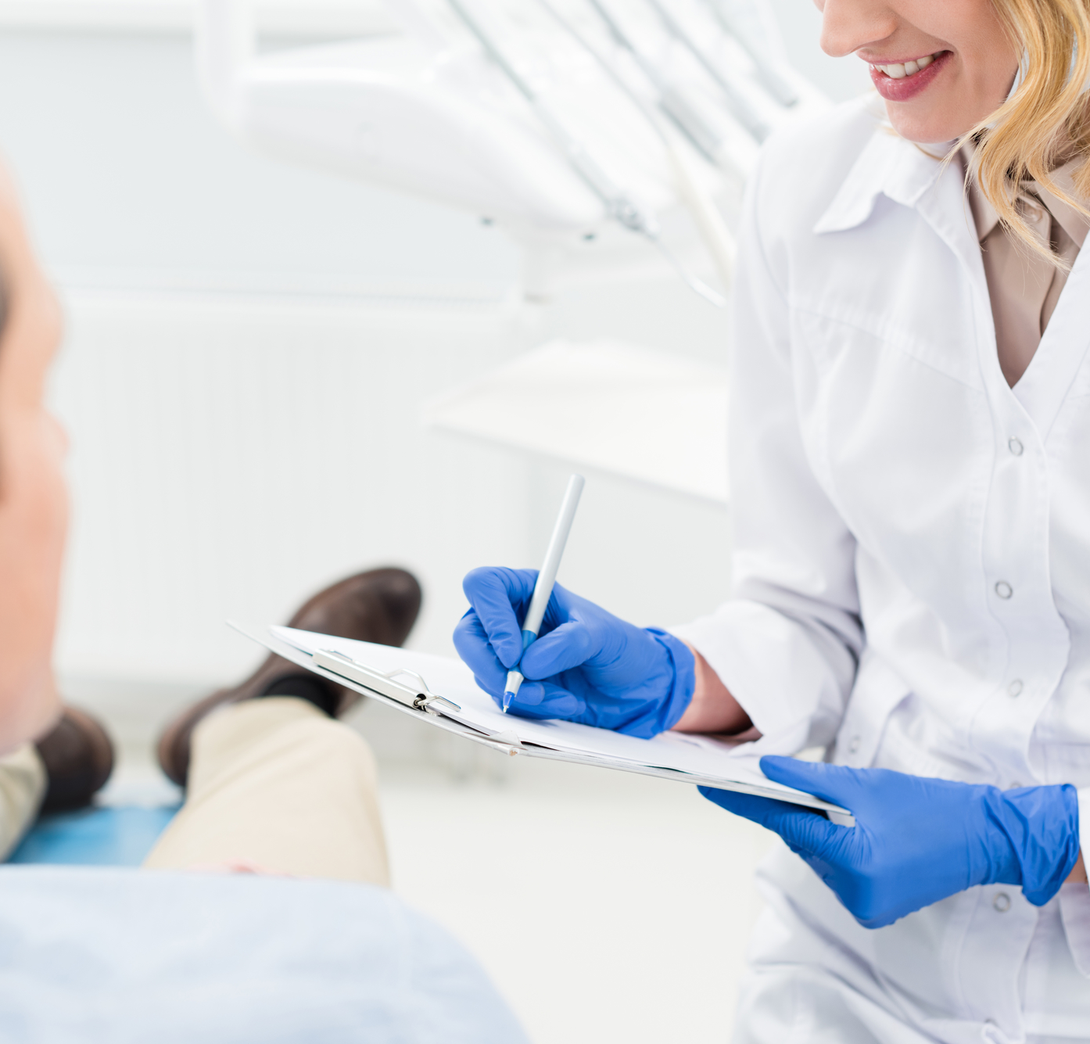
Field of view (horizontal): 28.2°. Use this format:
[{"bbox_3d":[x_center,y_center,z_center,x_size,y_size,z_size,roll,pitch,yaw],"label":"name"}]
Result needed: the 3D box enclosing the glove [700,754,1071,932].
[{"bbox_3d":[0.205,0.189,1.285,0.215,0.088,0.090,4,18,11],"label":"glove"}]

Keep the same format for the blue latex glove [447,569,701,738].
[{"bbox_3d":[0.019,0.075,1.260,0.140,0.086,0.085,-9,20,-27],"label":"blue latex glove"}]

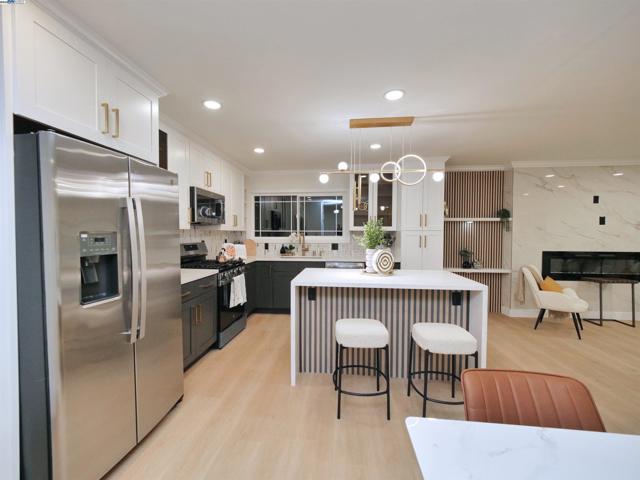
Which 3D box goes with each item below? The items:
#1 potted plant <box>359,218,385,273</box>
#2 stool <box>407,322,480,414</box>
[{"bbox_3d":[0.567,0.060,2.859,0.280,0.590,0.280,0,2,6],"label":"potted plant"},{"bbox_3d":[0.917,0.979,1.966,0.410,0.640,0.390,0,2,2],"label":"stool"}]

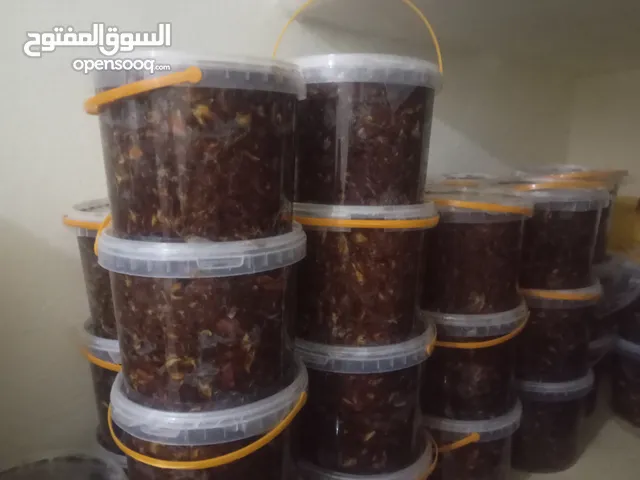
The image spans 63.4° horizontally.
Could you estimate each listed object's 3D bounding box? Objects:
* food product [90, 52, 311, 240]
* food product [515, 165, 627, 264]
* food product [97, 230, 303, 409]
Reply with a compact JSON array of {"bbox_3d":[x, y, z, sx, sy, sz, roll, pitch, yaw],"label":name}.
[{"bbox_3d":[-0.127,-0.097,0.580,0.228,0.175,0.228,0,9,0],"label":"food product"},{"bbox_3d":[0.553,-0.052,1.166,0.225,0.174,0.225,0,9,0],"label":"food product"},{"bbox_3d":[-0.128,0.069,0.596,0.226,0.174,0.226,0,9,0],"label":"food product"}]

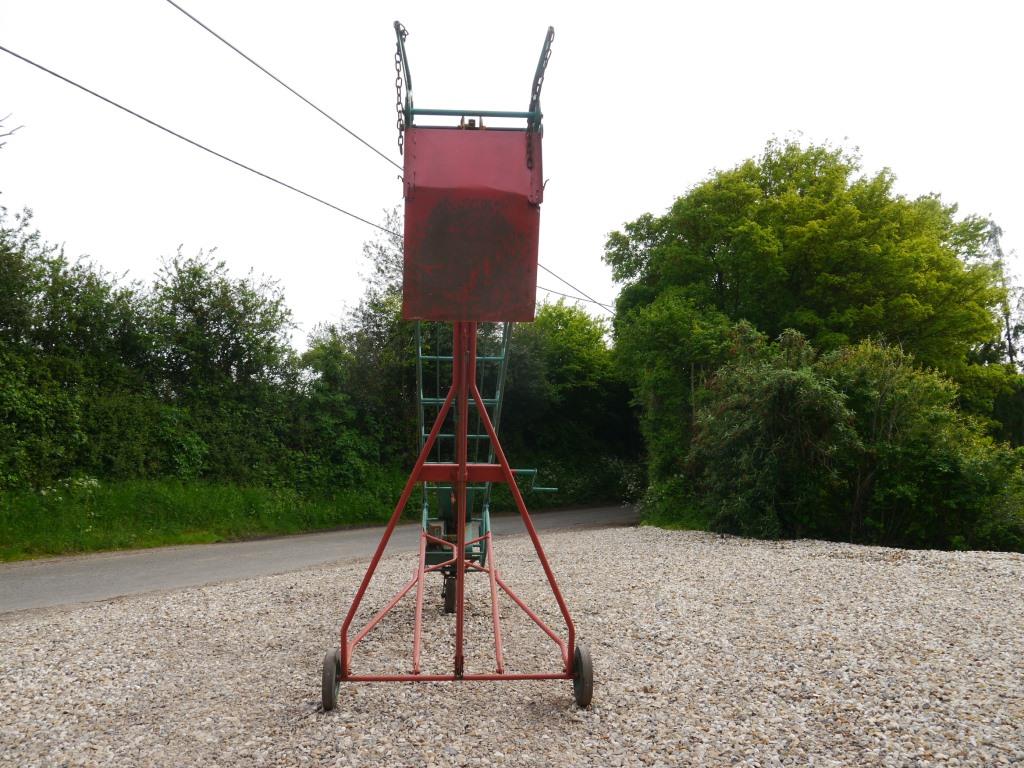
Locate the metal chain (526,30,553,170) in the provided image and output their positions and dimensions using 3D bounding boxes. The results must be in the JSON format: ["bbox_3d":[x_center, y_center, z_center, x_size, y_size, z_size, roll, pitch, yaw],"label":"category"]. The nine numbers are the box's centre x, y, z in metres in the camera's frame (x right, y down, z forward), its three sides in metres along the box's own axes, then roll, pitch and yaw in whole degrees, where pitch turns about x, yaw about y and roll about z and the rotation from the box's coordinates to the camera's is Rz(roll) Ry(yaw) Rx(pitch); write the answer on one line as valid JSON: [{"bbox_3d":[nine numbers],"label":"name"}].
[{"bbox_3d":[0.101,-1.044,3.050,0.100,0.520,0.160,0,-5,-4],"label":"metal chain"}]

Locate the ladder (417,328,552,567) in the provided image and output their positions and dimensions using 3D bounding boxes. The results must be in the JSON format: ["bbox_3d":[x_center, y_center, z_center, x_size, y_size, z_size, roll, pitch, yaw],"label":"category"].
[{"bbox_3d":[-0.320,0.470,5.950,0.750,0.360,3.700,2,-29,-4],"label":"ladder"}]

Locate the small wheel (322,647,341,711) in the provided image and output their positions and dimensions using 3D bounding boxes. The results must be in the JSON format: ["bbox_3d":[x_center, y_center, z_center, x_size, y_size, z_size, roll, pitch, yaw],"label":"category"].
[{"bbox_3d":[-1.059,1.737,4.860,0.075,0.350,0.350,0,-5,-4],"label":"small wheel"}]

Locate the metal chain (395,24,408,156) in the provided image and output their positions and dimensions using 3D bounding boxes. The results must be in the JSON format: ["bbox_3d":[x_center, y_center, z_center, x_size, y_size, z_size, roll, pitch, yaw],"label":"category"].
[{"bbox_3d":[-0.407,-1.084,3.050,0.055,0.490,0.090,0,-5,-4],"label":"metal chain"}]

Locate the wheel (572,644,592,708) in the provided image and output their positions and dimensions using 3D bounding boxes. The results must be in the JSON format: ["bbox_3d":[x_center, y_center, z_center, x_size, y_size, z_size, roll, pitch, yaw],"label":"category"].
[{"bbox_3d":[0.420,1.740,4.920,0.075,0.350,0.350,0,-5,-4],"label":"wheel"}]

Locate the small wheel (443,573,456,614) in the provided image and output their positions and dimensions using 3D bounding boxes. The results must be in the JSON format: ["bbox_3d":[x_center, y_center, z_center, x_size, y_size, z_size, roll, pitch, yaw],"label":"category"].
[{"bbox_3d":[-0.555,1.945,7.600,0.085,0.325,0.325,0,-5,-4],"label":"small wheel"}]

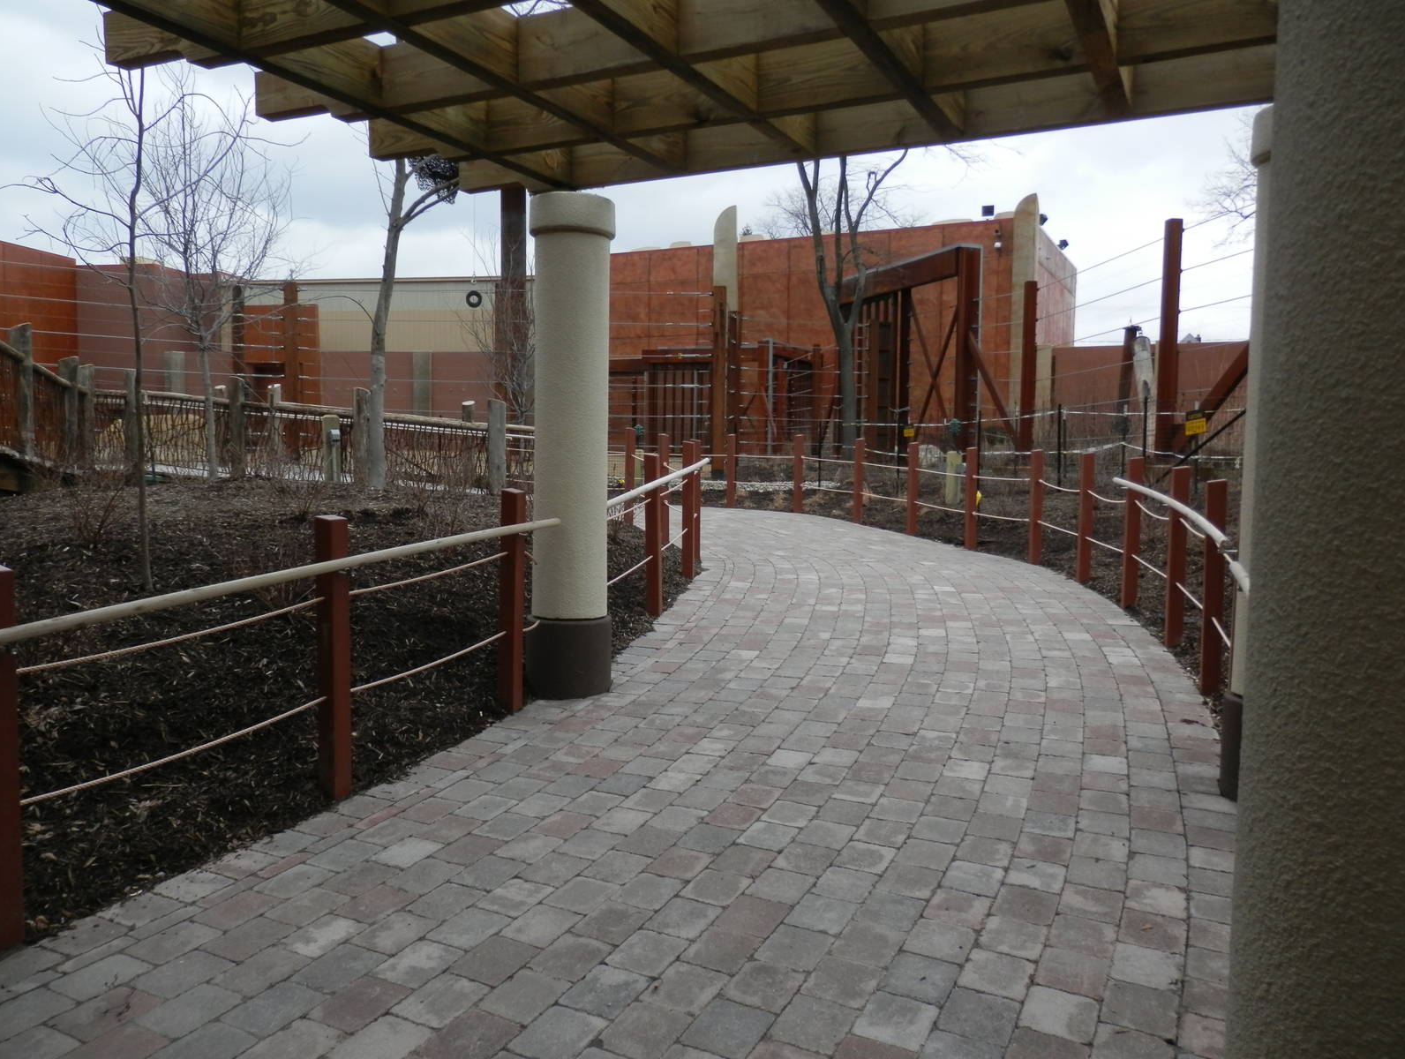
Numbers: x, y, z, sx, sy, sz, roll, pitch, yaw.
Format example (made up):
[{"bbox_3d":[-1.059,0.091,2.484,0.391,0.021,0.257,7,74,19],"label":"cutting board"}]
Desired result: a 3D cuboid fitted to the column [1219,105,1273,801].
[{"bbox_3d":[2.221,-0.251,3.789,0.425,2.550,0.425,1,4,0],"label":"column"}]

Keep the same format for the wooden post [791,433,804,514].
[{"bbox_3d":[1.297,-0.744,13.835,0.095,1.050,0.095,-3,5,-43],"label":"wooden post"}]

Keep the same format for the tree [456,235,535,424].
[{"bbox_3d":[-3.624,-3.429,20.000,2.400,4.800,2.400,1,4,0],"label":"tree"}]

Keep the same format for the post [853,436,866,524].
[{"bbox_3d":[2.074,-0.643,13.500,0.090,1.110,0.090,-1,4,-26],"label":"post"}]

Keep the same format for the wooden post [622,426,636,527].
[{"bbox_3d":[-0.829,-0.607,11.740,0.090,1.110,0.090,-1,4,-25],"label":"wooden post"}]

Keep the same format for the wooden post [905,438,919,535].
[{"bbox_3d":[2.561,-0.495,12.410,0.090,1.110,0.090,-1,4,-22],"label":"wooden post"}]

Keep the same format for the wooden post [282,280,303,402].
[{"bbox_3d":[-8.877,-3.368,22.000,0.270,3.850,0.270,-1,4,-22],"label":"wooden post"}]

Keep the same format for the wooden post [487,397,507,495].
[{"bbox_3d":[-2.643,-1.063,13.100,0.217,1.230,0.217,1,4,0],"label":"wooden post"}]

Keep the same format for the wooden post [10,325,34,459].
[{"bbox_3d":[-7.136,-1.447,10.700,0.220,1.410,0.220,-2,4,-34],"label":"wooden post"}]

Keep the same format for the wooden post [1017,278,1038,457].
[{"bbox_3d":[5.818,-2.924,18.200,0.200,3.120,0.200,0,4,-5],"label":"wooden post"}]

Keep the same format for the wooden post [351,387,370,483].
[{"bbox_3d":[-4.513,-1.249,13.500,0.220,1.250,0.220,3,4,30],"label":"wooden post"}]

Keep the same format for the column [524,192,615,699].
[{"bbox_3d":[-0.659,-0.399,5.116,0.425,2.435,0.425,1,4,0],"label":"column"}]

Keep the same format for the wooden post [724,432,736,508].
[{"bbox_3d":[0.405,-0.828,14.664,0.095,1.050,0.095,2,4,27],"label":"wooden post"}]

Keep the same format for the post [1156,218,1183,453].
[{"bbox_3d":[6.284,-2.601,13.700,0.200,3.150,0.200,0,4,-5],"label":"post"}]

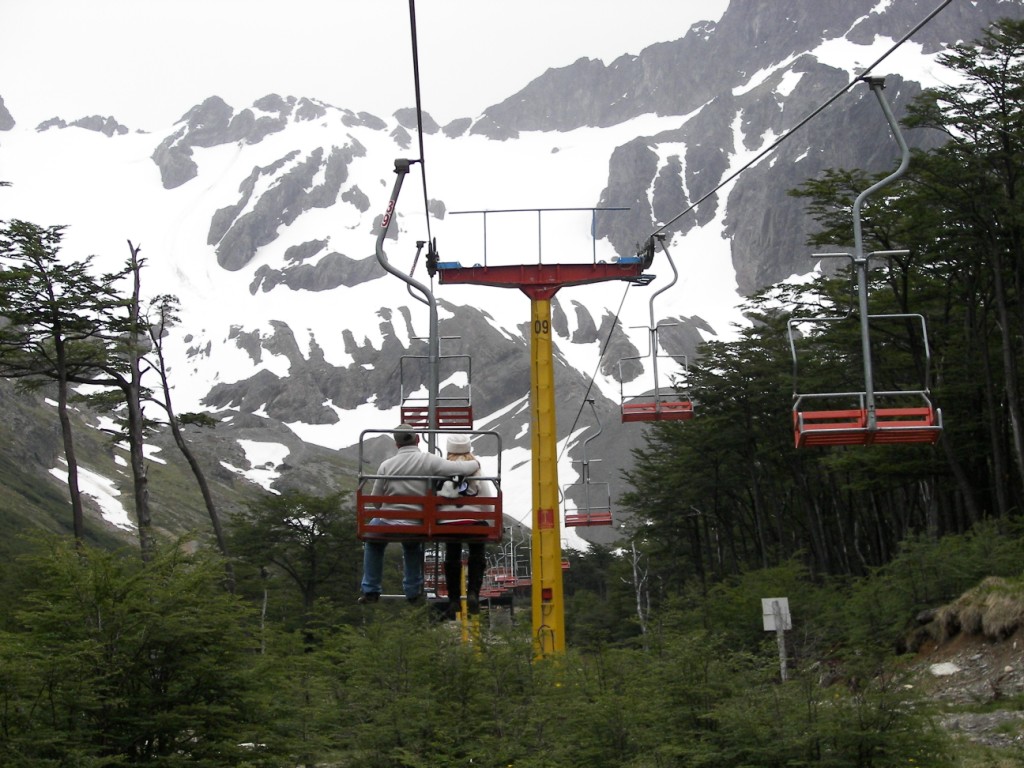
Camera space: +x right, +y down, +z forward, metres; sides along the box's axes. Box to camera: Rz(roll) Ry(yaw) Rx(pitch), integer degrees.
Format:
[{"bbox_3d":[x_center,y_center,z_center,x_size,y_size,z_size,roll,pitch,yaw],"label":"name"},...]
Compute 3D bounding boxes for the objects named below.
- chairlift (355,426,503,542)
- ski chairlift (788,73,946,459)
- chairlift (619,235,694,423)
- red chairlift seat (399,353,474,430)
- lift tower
[{"bbox_3d":[-0.622,0.758,23.700,1.079,0.806,0.700,1,-10,-1],"label":"chairlift"},{"bbox_3d":[2.699,-0.926,24.300,1.100,2.803,0.750,-2,-10,-1],"label":"ski chairlift"},{"bbox_3d":[2.216,-0.850,48.700,1.100,2.844,0.750,-2,-10,-1],"label":"chairlift"},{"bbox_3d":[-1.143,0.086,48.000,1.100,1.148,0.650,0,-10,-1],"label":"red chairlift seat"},{"bbox_3d":[0.433,0.855,48.300,3.219,6.789,1.500,-1,-10,-1],"label":"lift tower"}]

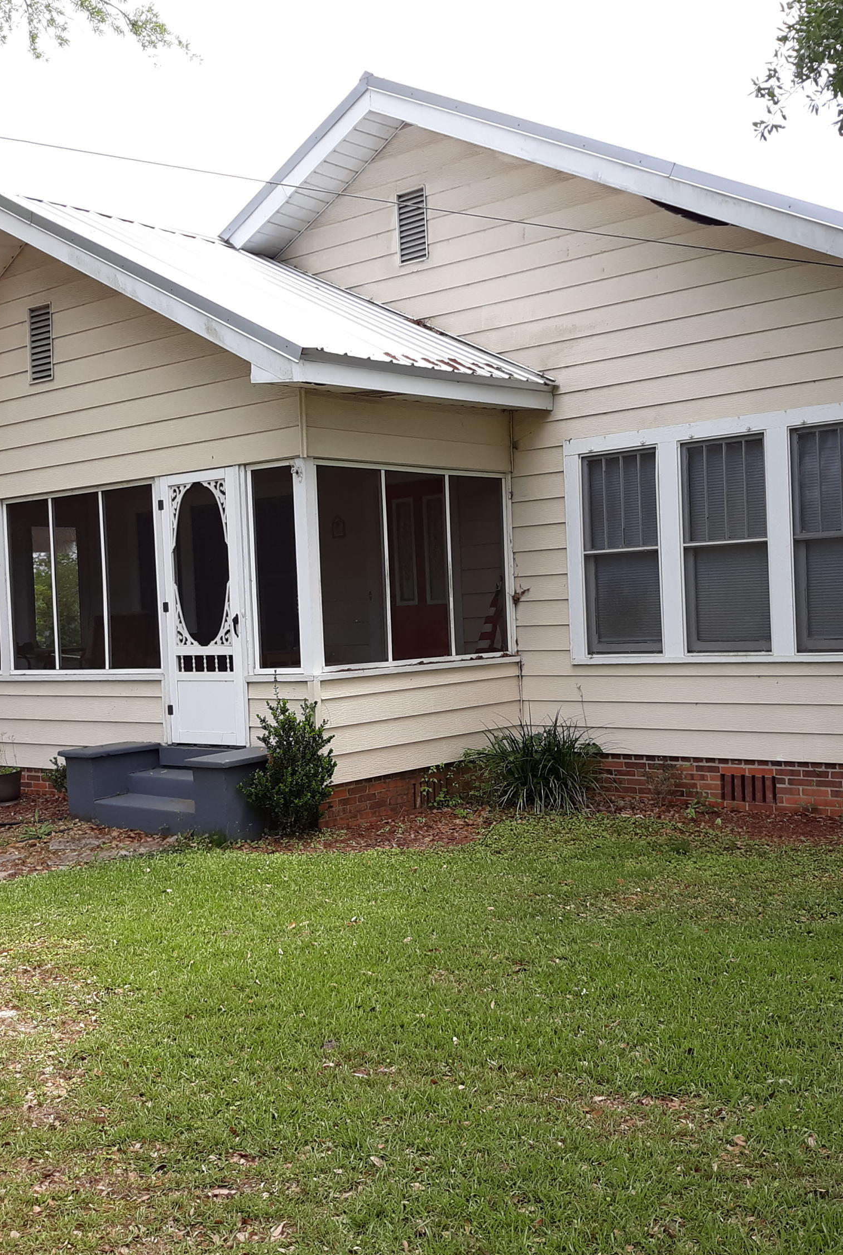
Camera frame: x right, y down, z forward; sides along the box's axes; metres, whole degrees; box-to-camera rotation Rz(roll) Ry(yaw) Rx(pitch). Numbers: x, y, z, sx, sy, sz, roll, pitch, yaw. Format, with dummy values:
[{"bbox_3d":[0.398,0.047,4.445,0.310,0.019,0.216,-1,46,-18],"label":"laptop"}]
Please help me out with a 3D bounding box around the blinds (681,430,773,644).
[{"bbox_3d":[2.271,-0.632,10.124,0.706,1.630,0.060,-2,1,39],"label":"blinds"}]

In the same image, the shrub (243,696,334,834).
[{"bbox_3d":[-0.903,0.929,9.164,0.643,0.948,0.643,-2,1,0],"label":"shrub"}]

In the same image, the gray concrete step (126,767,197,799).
[{"bbox_3d":[-1.660,1.151,9.848,1.090,0.160,0.330,-2,1,39],"label":"gray concrete step"}]

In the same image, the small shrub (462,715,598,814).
[{"bbox_3d":[0.827,0.998,10.339,1.053,0.669,1.053,-2,1,0],"label":"small shrub"}]

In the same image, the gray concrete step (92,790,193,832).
[{"bbox_3d":[-1.852,1.340,9.613,1.100,0.185,0.330,-2,1,39],"label":"gray concrete step"}]

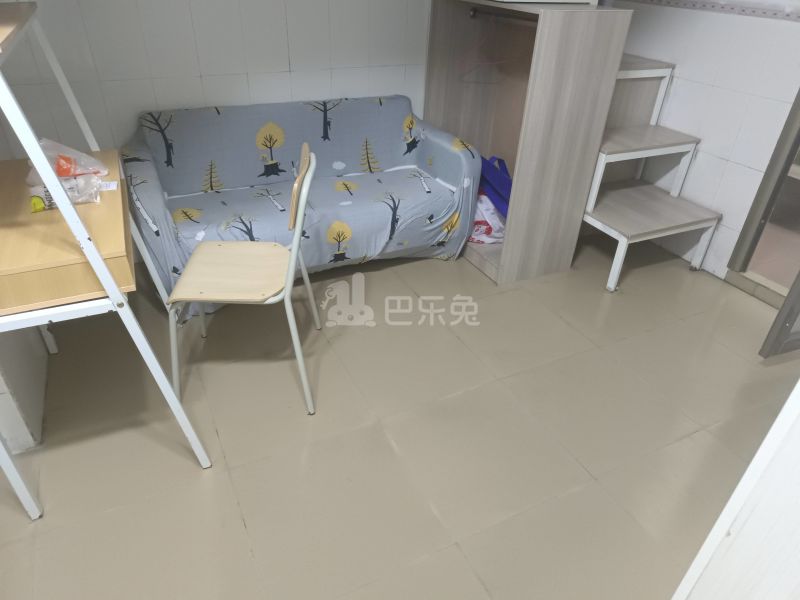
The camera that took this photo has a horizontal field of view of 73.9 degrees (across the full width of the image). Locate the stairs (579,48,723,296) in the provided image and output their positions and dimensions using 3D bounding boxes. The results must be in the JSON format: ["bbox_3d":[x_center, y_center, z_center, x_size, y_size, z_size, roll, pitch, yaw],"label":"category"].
[{"bbox_3d":[1.113,-0.711,2.783,0.630,0.930,0.950,-13,35,-23],"label":"stairs"}]

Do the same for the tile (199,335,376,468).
[{"bbox_3d":[-0.406,0.343,1.890,0.500,0.012,0.500,-13,35,-23],"label":"tile"}]

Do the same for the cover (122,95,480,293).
[{"bbox_3d":[-0.419,-0.487,2.504,1.480,0.745,0.610,-13,36,-23],"label":"cover"}]

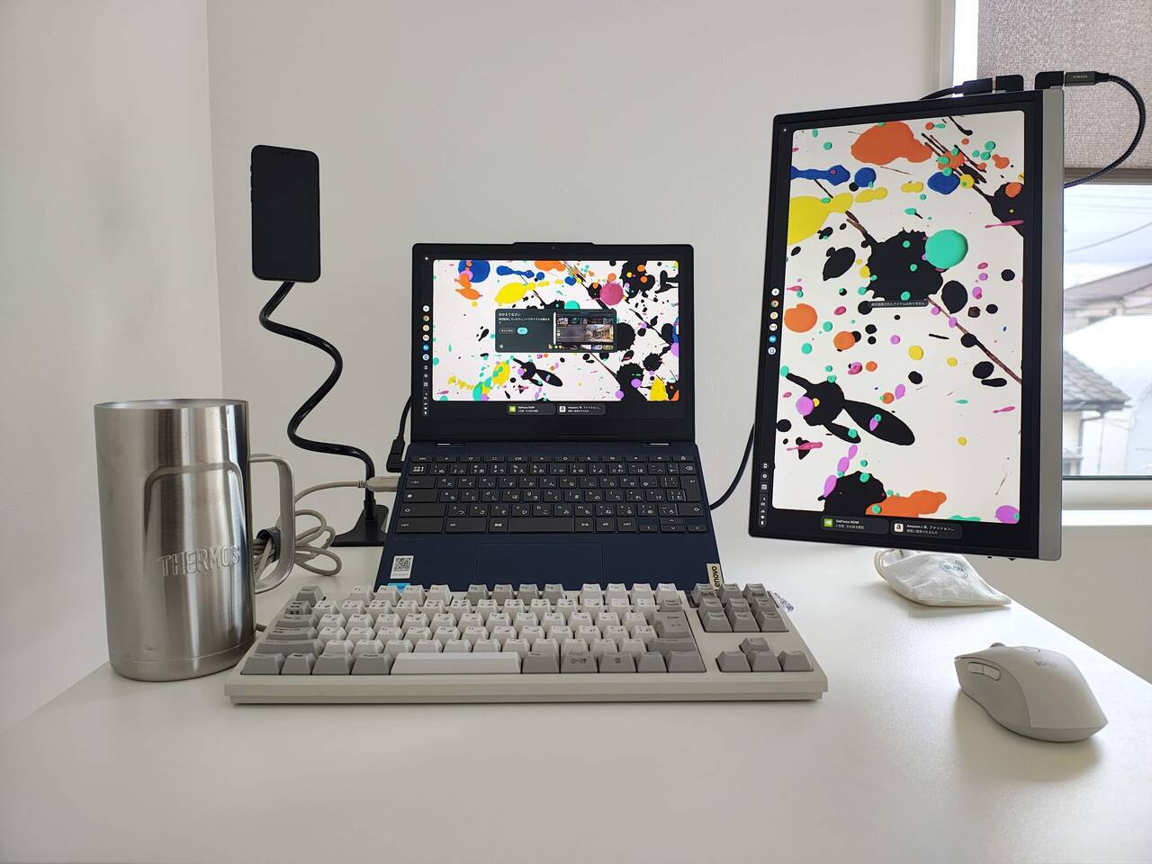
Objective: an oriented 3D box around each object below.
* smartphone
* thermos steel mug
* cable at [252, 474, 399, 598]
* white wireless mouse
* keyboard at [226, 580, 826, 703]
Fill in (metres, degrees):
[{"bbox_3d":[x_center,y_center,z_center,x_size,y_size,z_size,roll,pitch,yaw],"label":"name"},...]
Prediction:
[{"bbox_3d":[-0.320,-0.238,0.919,0.071,0.145,0.008,-1,2,-26],"label":"smartphone"},{"bbox_3d":[-0.261,0.069,0.584,0.126,0.178,0.093,-6,8,-44],"label":"thermos steel mug"},{"bbox_3d":[-0.243,0.090,0.779,0.160,0.093,0.115,0,6,0],"label":"cable"},{"bbox_3d":[0.271,0.147,0.504,0.061,0.038,0.105,-1,6,-10],"label":"white wireless mouse"},{"bbox_3d":[-0.031,0.140,0.569,0.368,0.039,0.147,0,6,-1],"label":"keyboard"}]

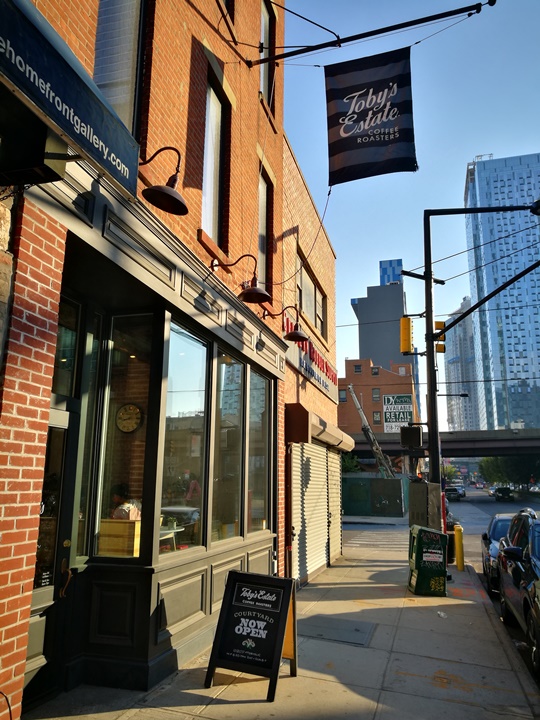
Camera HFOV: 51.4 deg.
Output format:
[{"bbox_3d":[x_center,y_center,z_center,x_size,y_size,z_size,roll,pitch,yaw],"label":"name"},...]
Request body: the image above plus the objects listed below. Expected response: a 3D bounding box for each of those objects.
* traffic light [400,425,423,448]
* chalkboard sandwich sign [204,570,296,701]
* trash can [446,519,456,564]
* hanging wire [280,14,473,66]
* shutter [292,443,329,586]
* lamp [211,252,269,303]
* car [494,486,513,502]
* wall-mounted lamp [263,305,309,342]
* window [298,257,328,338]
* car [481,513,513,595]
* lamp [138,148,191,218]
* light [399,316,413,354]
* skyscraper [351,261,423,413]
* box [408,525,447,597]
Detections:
[{"bbox_3d":[3.044,1.670,12.100,0.430,0.460,0.220,-5,-13,25],"label":"traffic light"},{"bbox_3d":[-0.120,2.204,4.611,0.570,0.820,0.570,-4,-13,21],"label":"chalkboard sandwich sign"},{"bbox_3d":[4.177,4.213,13.074,0.580,0.980,0.580,-3,-13,16],"label":"trash can"},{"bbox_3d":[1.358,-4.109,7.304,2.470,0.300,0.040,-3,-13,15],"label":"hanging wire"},{"bbox_3d":[0.716,2.571,9.773,0.100,2.120,3.000,-3,-13,16],"label":"shutter"},{"bbox_3d":[-0.293,-0.873,5.933,0.640,0.510,0.356,-3,-13,16],"label":"lamp"},{"bbox_3d":[24.432,14.043,58.742,1.880,1.550,4.600,-4,-13,18],"label":"car"},{"bbox_3d":[0.223,-0.514,7.808,0.650,0.480,0.350,-3,-13,15],"label":"wall-mounted lamp"},{"bbox_3d":[0.915,-1.225,11.908,0.150,1.200,2.900,-3,-13,15],"label":"window"},{"bbox_3d":[5.462,3.955,11.692,1.780,1.450,4.500,-3,-13,16],"label":"car"},{"bbox_3d":[-0.860,-1.296,4.047,0.610,0.505,0.356,-3,-13,16],"label":"lamp"},{"bbox_3d":[2.693,-0.459,11.146,0.240,0.750,0.340,-4,-13,22],"label":"light"},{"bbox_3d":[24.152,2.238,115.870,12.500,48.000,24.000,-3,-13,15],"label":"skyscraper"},{"bbox_3d":[2.570,3.262,9.173,0.500,1.050,0.390,4,-12,0],"label":"box"}]

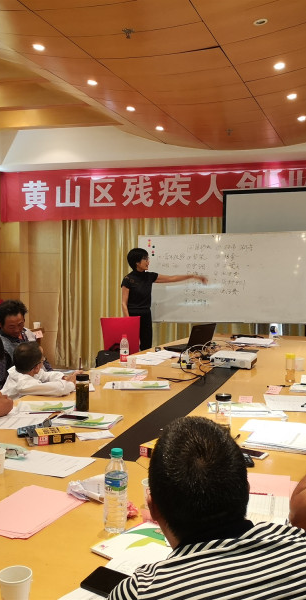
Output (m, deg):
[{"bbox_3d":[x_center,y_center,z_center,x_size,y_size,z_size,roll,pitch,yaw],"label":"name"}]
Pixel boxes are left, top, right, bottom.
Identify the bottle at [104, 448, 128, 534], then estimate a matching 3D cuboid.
[{"bbox_3d":[-0.105,0.532,1.739,0.065,0.232,0.065,0,3,0],"label":"bottle"}]

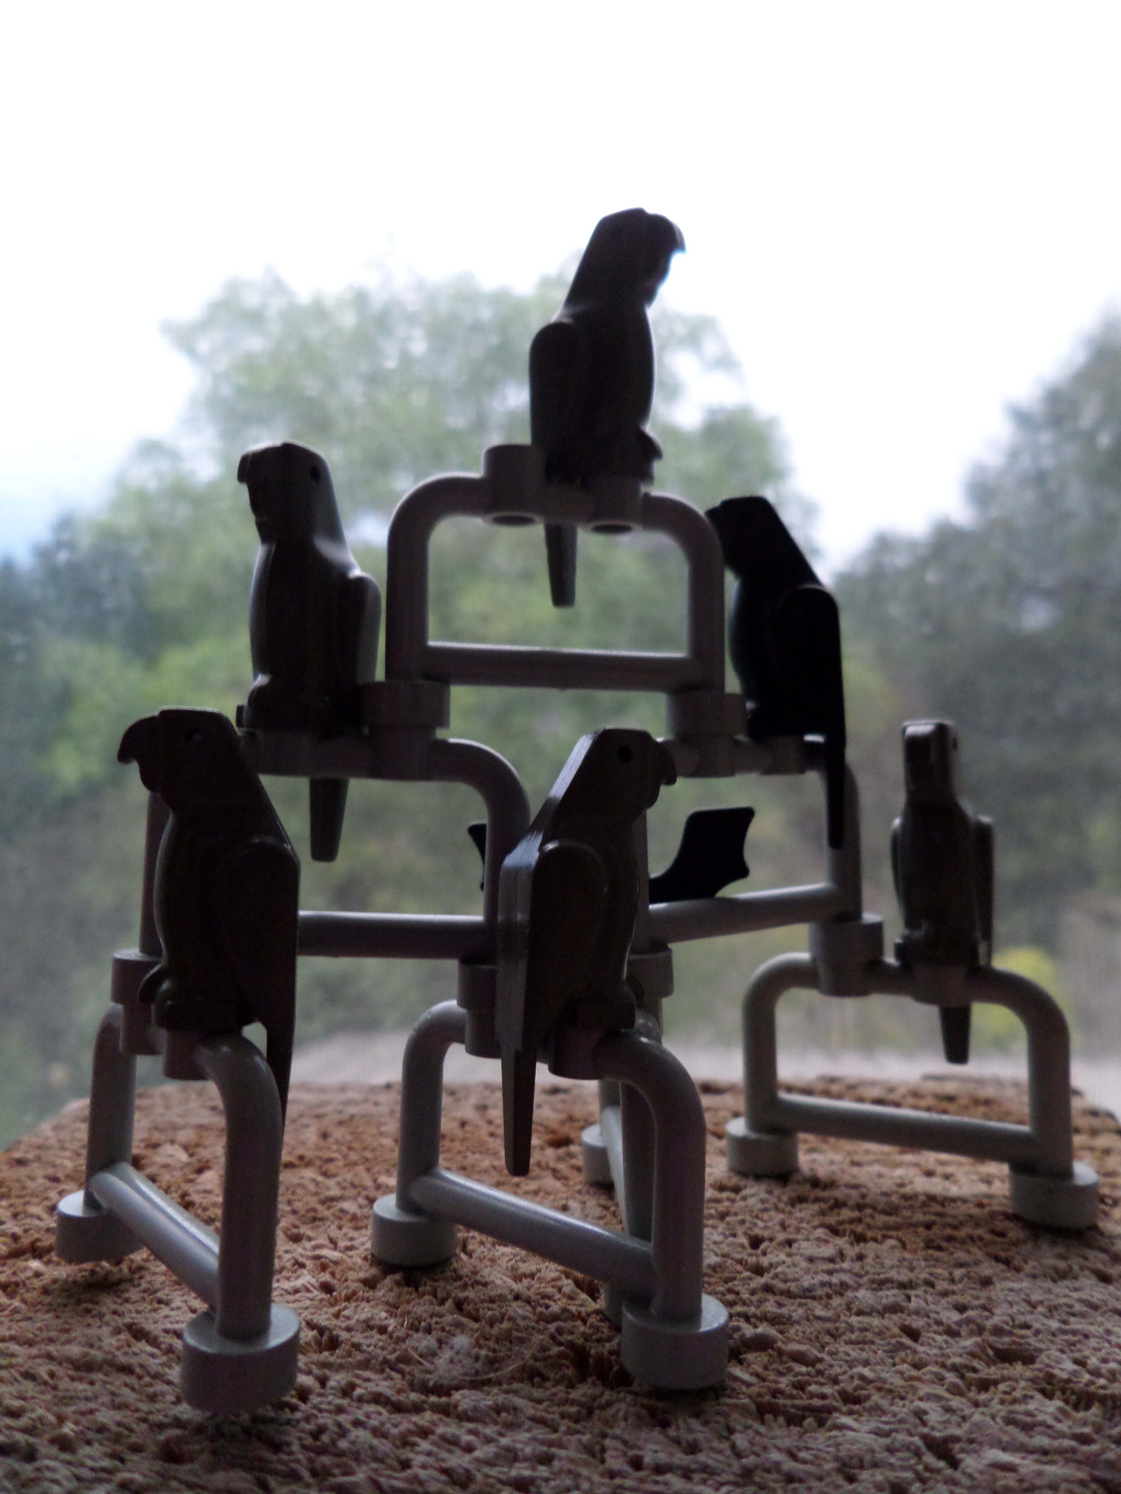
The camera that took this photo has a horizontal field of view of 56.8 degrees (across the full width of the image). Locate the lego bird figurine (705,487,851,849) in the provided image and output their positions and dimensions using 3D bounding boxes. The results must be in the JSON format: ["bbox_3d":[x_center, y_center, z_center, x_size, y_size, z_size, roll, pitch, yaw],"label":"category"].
[{"bbox_3d":[0.018,-0.007,0.088,0.012,0.030,0.008,-1,-3,20],"label":"lego bird figurine"}]

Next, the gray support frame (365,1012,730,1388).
[{"bbox_3d":[-0.002,0.027,0.072,0.030,0.021,0.006,-2,-4,41],"label":"gray support frame"}]

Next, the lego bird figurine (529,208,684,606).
[{"bbox_3d":[0.004,-0.026,0.081,0.012,0.030,0.008,-2,-4,40],"label":"lego bird figurine"}]

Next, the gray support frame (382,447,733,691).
[{"bbox_3d":[0.000,-0.012,0.080,0.030,0.021,0.006,1,-3,-16],"label":"gray support frame"}]

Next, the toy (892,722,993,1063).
[{"bbox_3d":[0.032,0.013,0.087,0.008,0.030,0.012,-2,-4,38],"label":"toy"}]

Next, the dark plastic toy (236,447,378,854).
[{"bbox_3d":[-0.019,-0.006,0.074,0.008,0.030,0.012,-1,-3,20],"label":"dark plastic toy"}]

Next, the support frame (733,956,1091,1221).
[{"bbox_3d":[0.029,0.027,0.089,0.030,0.021,0.006,-1,-4,27],"label":"support frame"}]

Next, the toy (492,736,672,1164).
[{"bbox_3d":[0.002,0.013,0.070,0.012,0.030,0.008,2,-3,-20],"label":"toy"}]

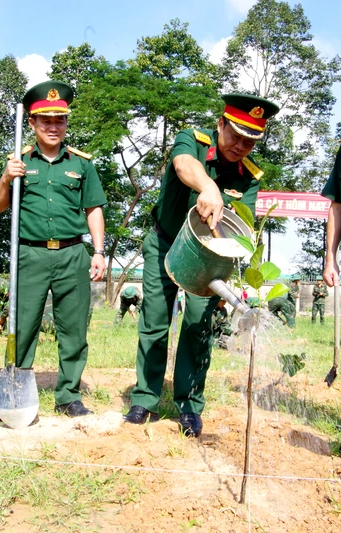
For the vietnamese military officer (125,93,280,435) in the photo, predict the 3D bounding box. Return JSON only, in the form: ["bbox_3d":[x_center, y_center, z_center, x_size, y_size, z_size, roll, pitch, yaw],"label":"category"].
[{"bbox_3d":[0.146,-0.025,3.020,0.600,1.640,0.600,3,-3,-25],"label":"vietnamese military officer"}]

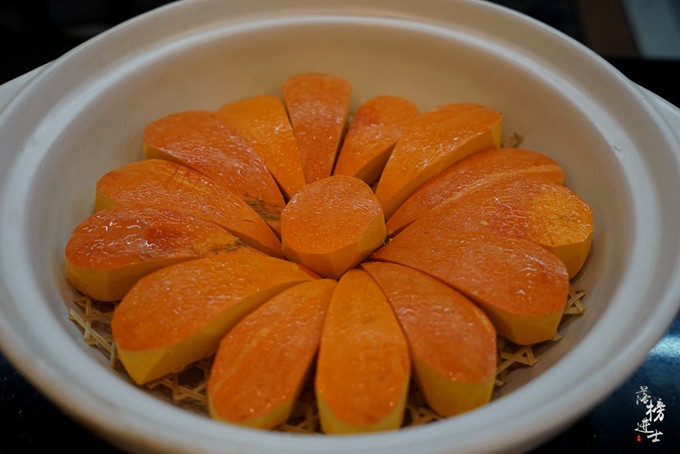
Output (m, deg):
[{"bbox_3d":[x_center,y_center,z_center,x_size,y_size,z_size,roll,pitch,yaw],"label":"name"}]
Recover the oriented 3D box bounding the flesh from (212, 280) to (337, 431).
[{"bbox_3d":[-0.028,0.054,0.306,0.038,0.021,0.076,11,46,11],"label":"flesh"}]

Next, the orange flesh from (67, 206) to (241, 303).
[{"bbox_3d":[-0.086,0.009,0.349,0.080,0.021,0.041,-8,46,-8],"label":"orange flesh"}]

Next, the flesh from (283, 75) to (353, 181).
[{"bbox_3d":[-0.011,-0.042,0.378,0.037,0.021,0.087,-2,51,-1],"label":"flesh"}]

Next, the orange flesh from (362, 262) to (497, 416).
[{"bbox_3d":[0.037,0.041,0.300,0.034,0.021,0.071,-19,48,-17],"label":"orange flesh"}]

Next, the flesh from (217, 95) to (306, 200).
[{"bbox_3d":[-0.036,-0.033,0.371,0.033,0.021,0.079,-15,52,-13],"label":"flesh"}]

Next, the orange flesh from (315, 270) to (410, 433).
[{"bbox_3d":[0.010,0.053,0.306,0.037,0.021,0.077,1,45,1],"label":"orange flesh"}]

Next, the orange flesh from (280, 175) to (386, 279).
[{"bbox_3d":[-0.004,0.003,0.334,0.040,0.025,0.054,25,51,24],"label":"orange flesh"}]

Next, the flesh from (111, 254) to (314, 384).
[{"bbox_3d":[-0.055,0.032,0.311,0.081,0.021,0.040,-25,50,-22],"label":"flesh"}]

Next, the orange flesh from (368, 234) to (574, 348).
[{"bbox_3d":[0.061,0.022,0.337,0.084,0.021,0.043,22,49,20],"label":"orange flesh"}]

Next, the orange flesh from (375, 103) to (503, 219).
[{"bbox_3d":[0.044,-0.035,0.394,0.103,0.021,0.035,-35,55,-30],"label":"orange flesh"}]

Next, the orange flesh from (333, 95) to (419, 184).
[{"bbox_3d":[0.015,-0.039,0.398,0.031,0.021,0.085,18,48,17],"label":"orange flesh"}]

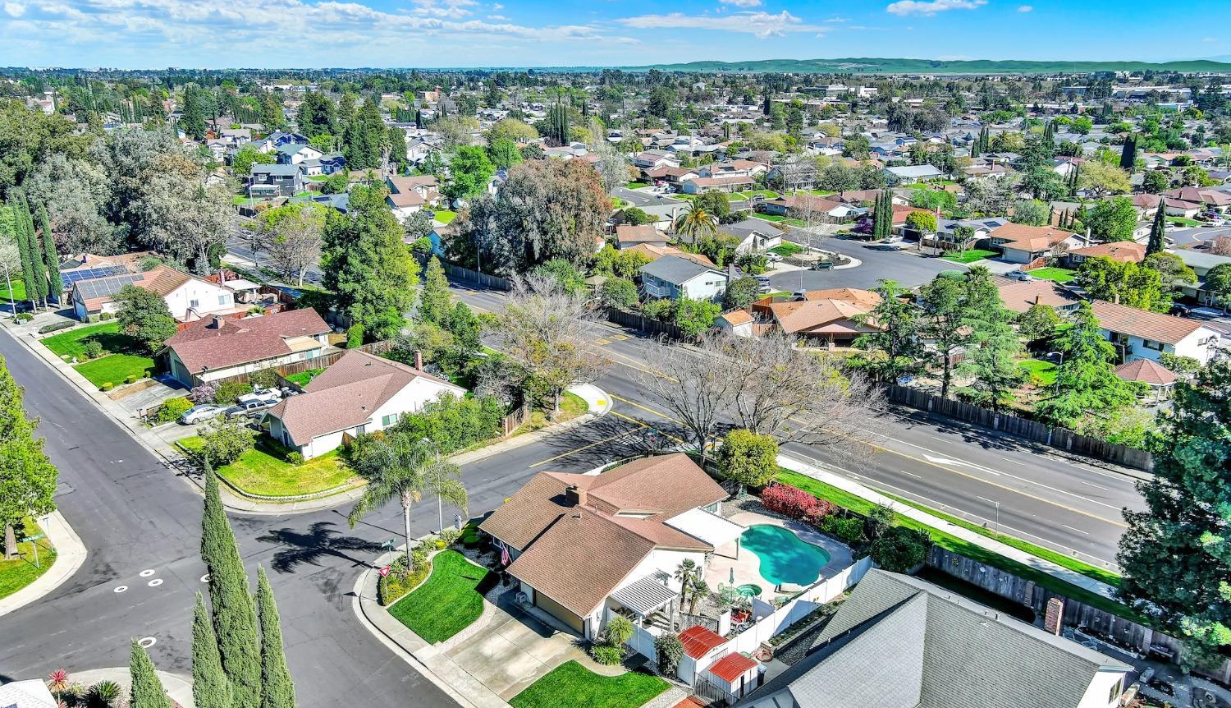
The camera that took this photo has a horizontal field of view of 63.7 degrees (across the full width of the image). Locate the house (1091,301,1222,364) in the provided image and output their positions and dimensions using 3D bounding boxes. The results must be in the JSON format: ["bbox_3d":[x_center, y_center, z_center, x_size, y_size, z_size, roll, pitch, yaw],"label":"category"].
[{"bbox_3d":[65.053,-2.097,122.297,11.300,6.300,15.100,-9,18,-28],"label":"house"}]

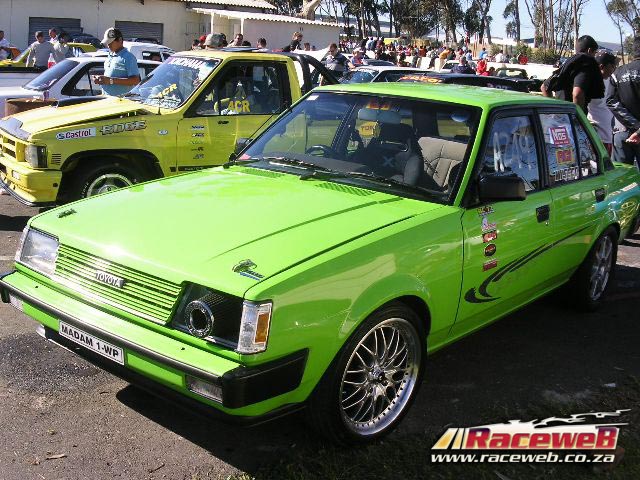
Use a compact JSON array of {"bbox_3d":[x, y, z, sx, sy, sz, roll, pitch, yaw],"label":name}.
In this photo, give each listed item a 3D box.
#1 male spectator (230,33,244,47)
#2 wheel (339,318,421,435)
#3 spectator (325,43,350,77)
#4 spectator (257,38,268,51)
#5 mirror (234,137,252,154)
[{"bbox_3d":[-2.121,-4.434,18.212,0.320,1.740,0.500,-6,16,-29],"label":"male spectator"},{"bbox_3d":[0.182,0.506,2.735,0.457,0.457,0.180,-11,19,-44],"label":"wheel"},{"bbox_3d":[0.293,-3.576,16.012,0.360,1.740,0.550,-11,19,-43],"label":"spectator"},{"bbox_3d":[-1.424,-4.032,17.212,0.320,1.740,0.500,4,14,8],"label":"spectator"},{"bbox_3d":[-0.422,-0.525,4.090,0.205,0.110,0.090,14,17,38],"label":"mirror"}]

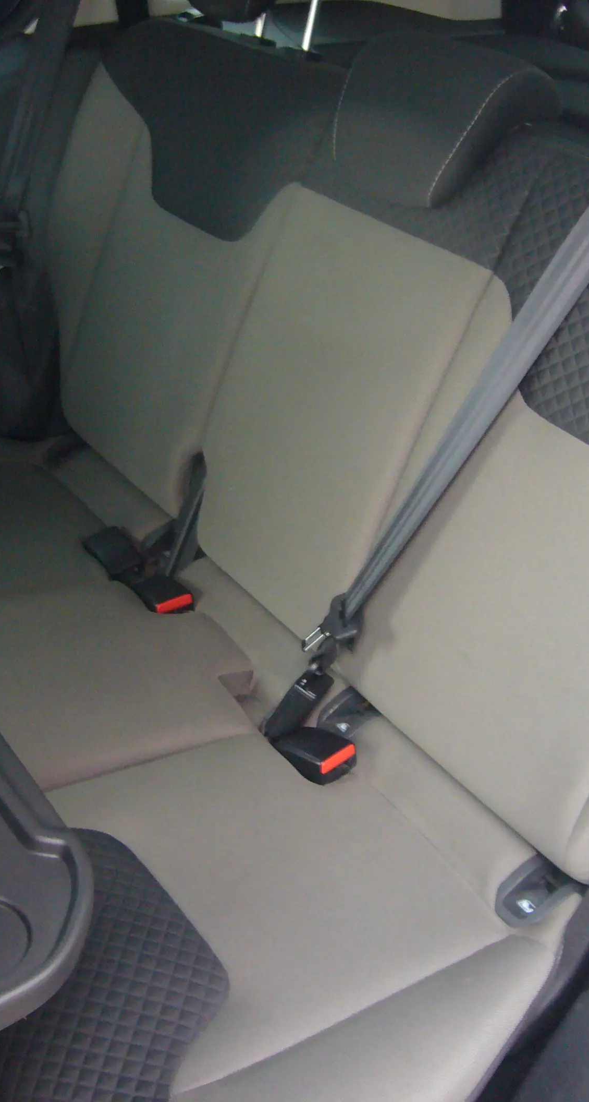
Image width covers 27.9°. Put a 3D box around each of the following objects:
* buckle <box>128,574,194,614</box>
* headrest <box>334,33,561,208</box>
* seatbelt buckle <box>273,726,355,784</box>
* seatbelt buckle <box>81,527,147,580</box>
[{"bbox_3d":[-0.154,0.057,1.398,0.047,0.025,0.064,-17,28,-27],"label":"buckle"},{"bbox_3d":[0.159,-0.452,1.264,0.165,0.165,0.195,3,27,-42],"label":"headrest"},{"bbox_3d":[0.020,0.202,1.175,0.067,0.026,0.046,13,26,44],"label":"seatbelt buckle"},{"bbox_3d":[-0.220,0.005,1.442,0.046,0.023,0.064,-27,53,-37],"label":"seatbelt buckle"}]

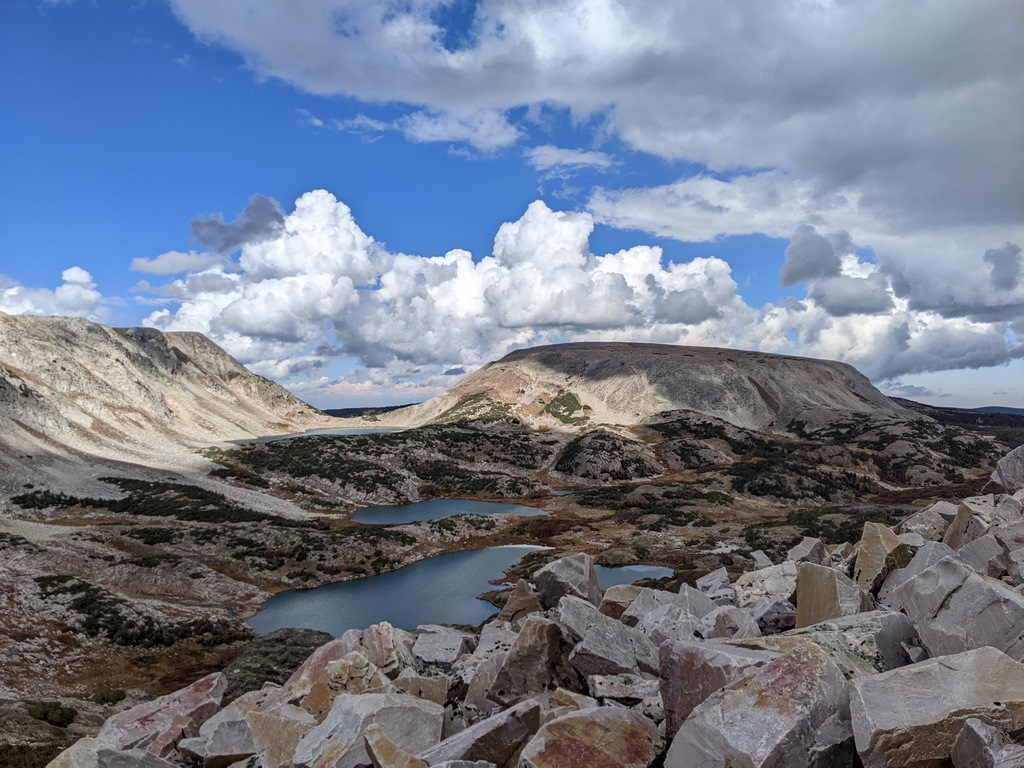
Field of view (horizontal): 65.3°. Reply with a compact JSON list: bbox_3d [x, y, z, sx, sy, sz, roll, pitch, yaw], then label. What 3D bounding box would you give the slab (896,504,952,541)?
[{"bbox_3d":[5.074,1.712,9.800,0.660,0.420,0.500,-1,-2,25],"label":"slab"}]

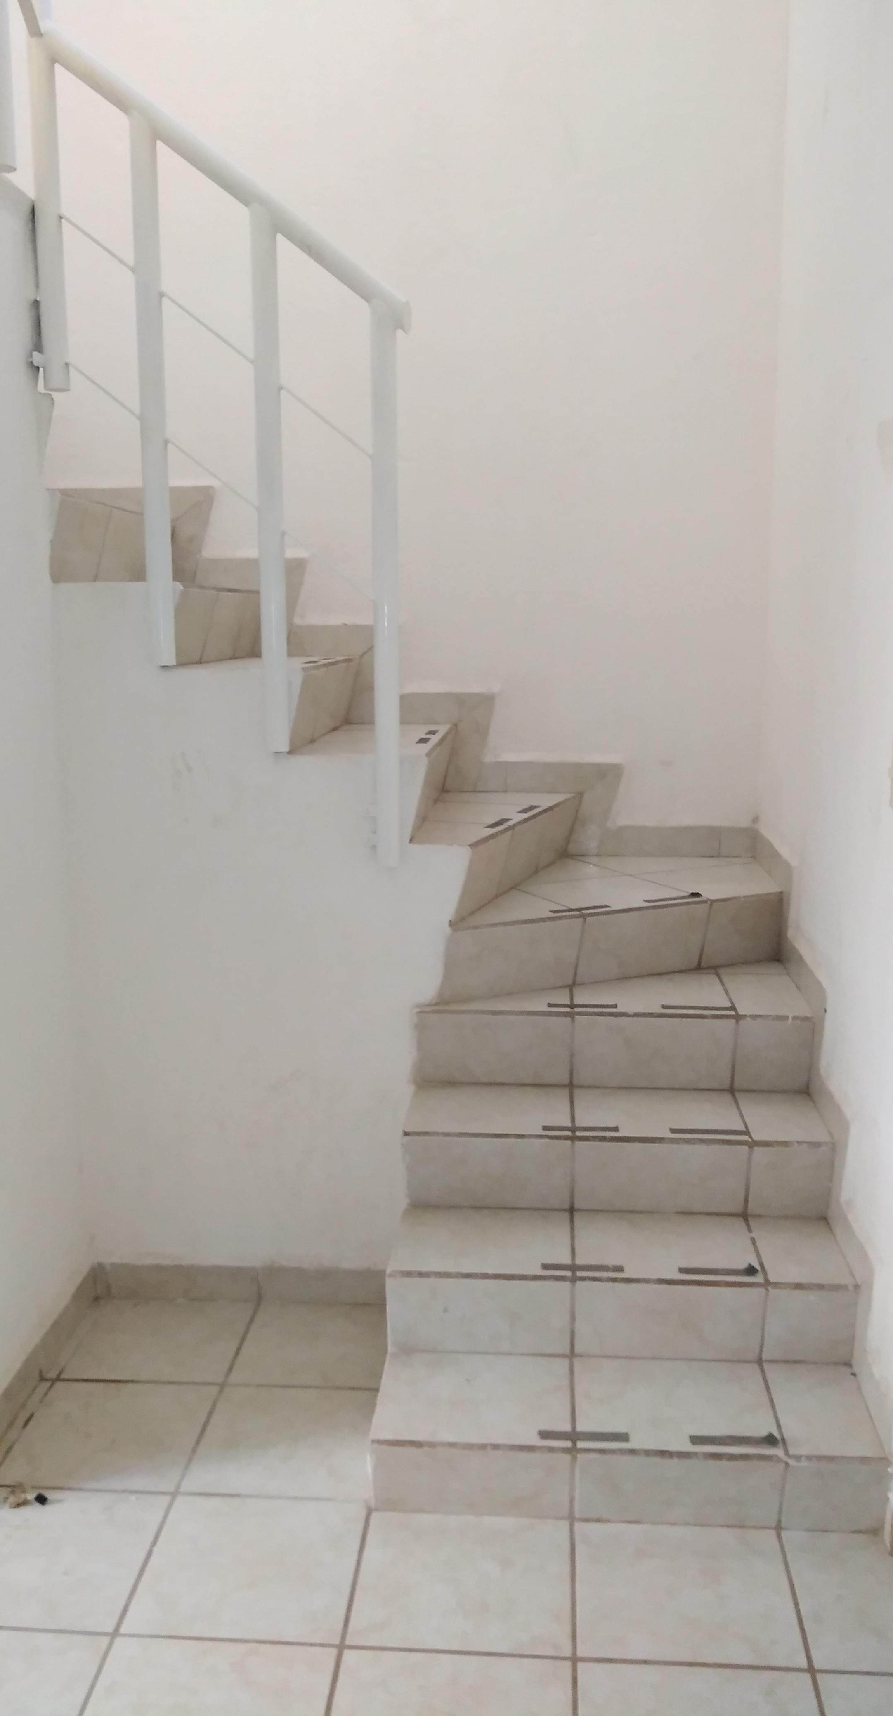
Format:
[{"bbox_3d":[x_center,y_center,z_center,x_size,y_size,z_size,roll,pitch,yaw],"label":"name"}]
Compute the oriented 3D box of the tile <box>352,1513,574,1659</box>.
[{"bbox_3d":[0.029,1.118,2.003,0.328,0.012,0.312,0,10,4],"label":"tile"}]

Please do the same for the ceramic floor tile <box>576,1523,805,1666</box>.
[{"bbox_3d":[0.361,1.121,1.978,0.328,0.012,0.312,0,10,4],"label":"ceramic floor tile"}]

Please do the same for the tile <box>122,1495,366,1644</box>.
[{"bbox_3d":[-0.303,1.116,2.030,0.328,0.012,0.315,0,10,4],"label":"tile"}]

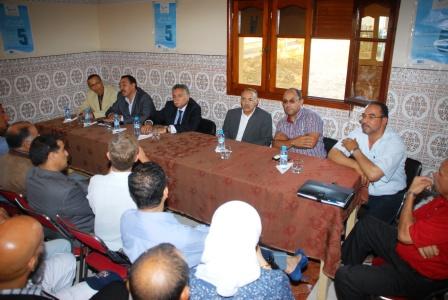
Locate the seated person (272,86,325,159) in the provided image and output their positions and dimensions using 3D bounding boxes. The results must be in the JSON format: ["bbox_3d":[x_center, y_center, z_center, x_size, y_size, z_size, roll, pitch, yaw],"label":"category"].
[{"bbox_3d":[0.489,0.170,2.881,0.540,1.250,0.800,13,23,31],"label":"seated person"}]

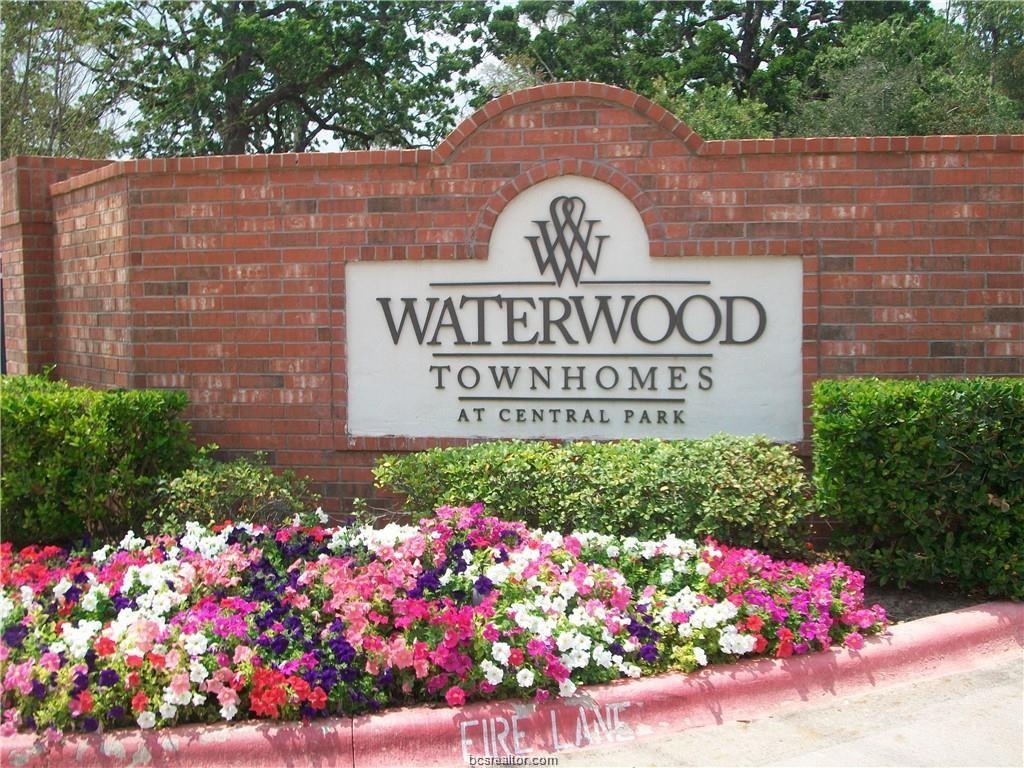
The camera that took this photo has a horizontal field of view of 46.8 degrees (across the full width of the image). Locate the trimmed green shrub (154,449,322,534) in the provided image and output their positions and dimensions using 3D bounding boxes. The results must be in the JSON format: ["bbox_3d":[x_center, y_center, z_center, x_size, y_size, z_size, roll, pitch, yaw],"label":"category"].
[{"bbox_3d":[-1.364,0.557,5.808,0.800,0.480,0.600,0,3,9],"label":"trimmed green shrub"}]

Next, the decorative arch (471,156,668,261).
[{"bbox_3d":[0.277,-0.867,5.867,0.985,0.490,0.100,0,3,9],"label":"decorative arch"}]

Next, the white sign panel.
[{"bbox_3d":[0.283,-0.379,5.878,2.270,1.300,0.060,0,3,9],"label":"white sign panel"}]

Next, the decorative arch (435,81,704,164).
[{"bbox_3d":[0.286,-1.292,5.907,1.340,0.400,0.250,0,3,9],"label":"decorative arch"}]

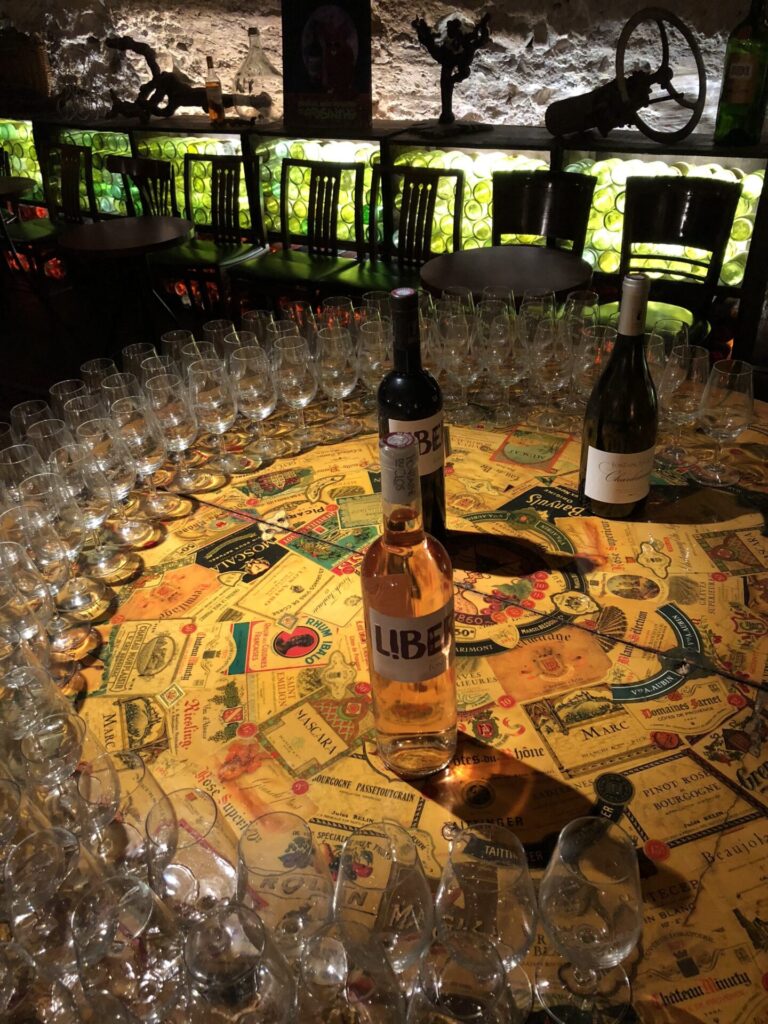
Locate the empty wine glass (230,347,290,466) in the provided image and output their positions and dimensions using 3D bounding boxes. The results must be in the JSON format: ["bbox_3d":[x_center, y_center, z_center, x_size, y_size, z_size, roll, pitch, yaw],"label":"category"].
[{"bbox_3d":[-0.185,-0.162,1.221,0.066,0.154,0.066,-5,34,0],"label":"empty wine glass"}]

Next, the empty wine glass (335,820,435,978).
[{"bbox_3d":[0.001,0.273,0.548,0.066,0.155,0.066,-3,34,2],"label":"empty wine glass"}]

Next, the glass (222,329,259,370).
[{"bbox_3d":[-0.205,-0.191,1.260,0.065,0.156,0.065,-4,34,0],"label":"glass"}]

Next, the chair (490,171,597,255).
[{"bbox_3d":[0.531,-0.841,3.290,0.440,0.850,0.500,17,40,28],"label":"chair"}]

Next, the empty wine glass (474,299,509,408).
[{"bbox_3d":[0.170,-0.251,1.308,0.065,0.156,0.065,-4,34,0],"label":"empty wine glass"}]

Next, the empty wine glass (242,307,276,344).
[{"bbox_3d":[-0.191,-0.240,1.330,0.065,0.156,0.065,-4,34,0],"label":"empty wine glass"}]

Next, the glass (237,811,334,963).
[{"bbox_3d":[-0.063,0.270,0.559,0.066,0.155,0.066,-3,34,2],"label":"glass"}]

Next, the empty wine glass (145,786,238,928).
[{"bbox_3d":[-0.127,0.263,0.586,0.066,0.154,0.066,-5,34,0],"label":"empty wine glass"}]

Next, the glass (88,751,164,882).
[{"bbox_3d":[-0.181,0.245,0.609,0.066,0.155,0.066,-3,34,2],"label":"glass"}]

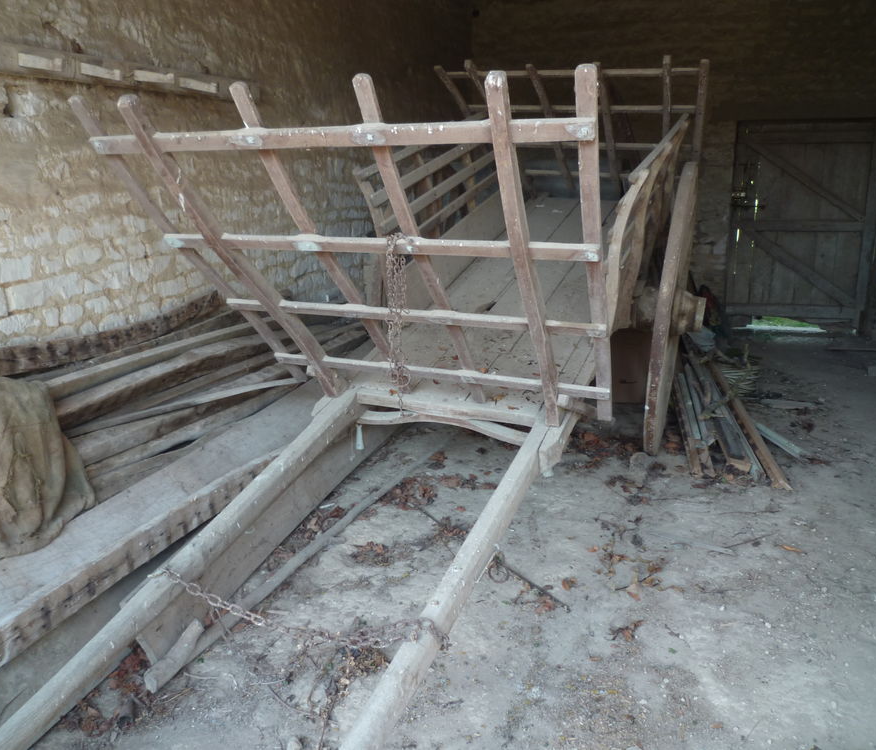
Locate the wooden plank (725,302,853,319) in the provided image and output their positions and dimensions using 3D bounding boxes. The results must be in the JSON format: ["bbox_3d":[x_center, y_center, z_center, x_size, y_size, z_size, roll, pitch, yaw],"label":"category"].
[{"bbox_3d":[3.309,-0.609,6.840,1.093,0.100,0.040,4,16,18],"label":"wooden plank"}]

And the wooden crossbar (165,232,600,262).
[{"bbox_3d":[-0.271,-0.435,2.437,1.626,0.054,0.025,6,59,23],"label":"wooden crossbar"}]

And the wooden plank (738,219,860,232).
[{"bbox_3d":[3.316,-1.362,6.624,1.022,0.105,0.040,4,16,18],"label":"wooden plank"}]

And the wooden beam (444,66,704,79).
[{"bbox_3d":[0.816,-1.944,4.647,1.681,0.046,0.030,9,18,22],"label":"wooden beam"}]

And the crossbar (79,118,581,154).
[{"bbox_3d":[-0.373,-0.677,2.072,1.651,0.055,0.026,6,59,23],"label":"crossbar"}]

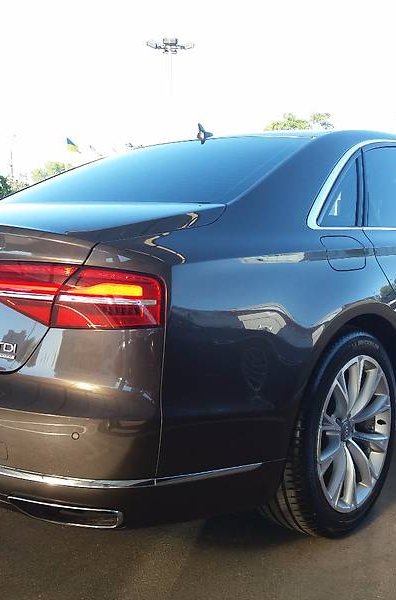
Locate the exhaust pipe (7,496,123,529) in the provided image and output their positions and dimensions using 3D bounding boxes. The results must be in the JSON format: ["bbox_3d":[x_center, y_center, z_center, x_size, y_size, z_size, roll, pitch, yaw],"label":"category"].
[{"bbox_3d":[-0.328,0.521,1.609,0.310,0.055,0.080,2,7,19],"label":"exhaust pipe"}]

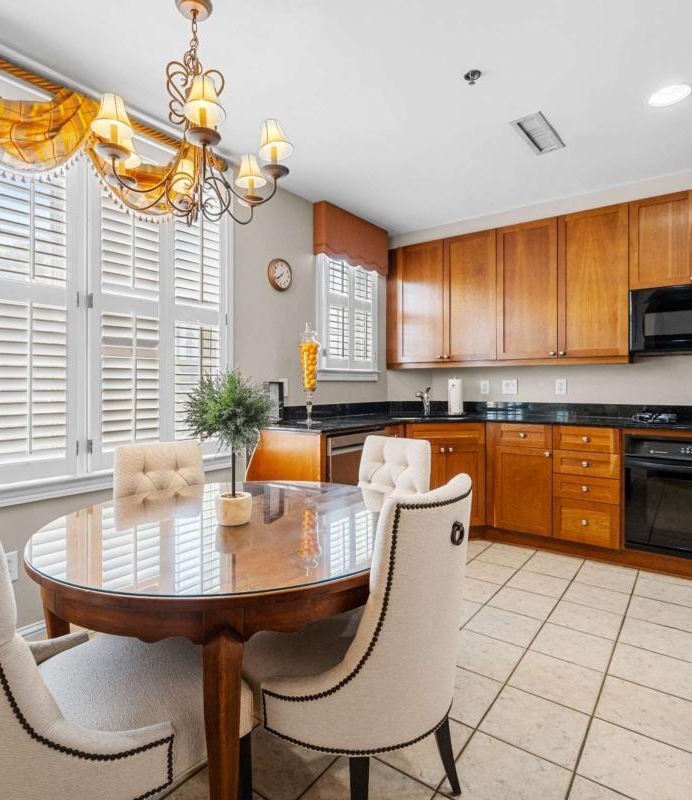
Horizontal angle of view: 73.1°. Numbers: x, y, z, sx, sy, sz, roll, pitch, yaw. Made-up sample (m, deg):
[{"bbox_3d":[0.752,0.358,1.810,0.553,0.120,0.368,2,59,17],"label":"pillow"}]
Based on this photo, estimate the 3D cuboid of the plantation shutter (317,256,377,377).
[{"bbox_3d":[0.043,-0.791,3.895,0.050,1.117,0.796,1,1,37],"label":"plantation shutter"}]

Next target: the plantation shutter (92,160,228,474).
[{"bbox_3d":[-0.959,-0.489,2.524,0.060,1.648,0.815,1,1,37],"label":"plantation shutter"}]

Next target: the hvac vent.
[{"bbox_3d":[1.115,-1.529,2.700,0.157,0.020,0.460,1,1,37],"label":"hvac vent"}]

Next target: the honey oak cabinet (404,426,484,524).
[{"bbox_3d":[0.703,0.567,3.764,0.610,0.774,0.620,0,1,-8],"label":"honey oak cabinet"}]

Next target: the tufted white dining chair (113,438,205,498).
[{"bbox_3d":[-0.639,0.654,1.860,0.530,0.930,0.640,-1,2,-42],"label":"tufted white dining chair"}]

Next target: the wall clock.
[{"bbox_3d":[-0.453,-0.857,3.216,0.045,0.222,0.222,1,1,37],"label":"wall clock"}]

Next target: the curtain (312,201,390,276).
[{"bbox_3d":[0.064,-1.287,3.847,0.125,0.404,0.878,1,1,37],"label":"curtain"}]

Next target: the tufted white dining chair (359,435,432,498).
[{"bbox_3d":[0.094,0.649,2.053,0.530,0.930,0.640,1,1,38],"label":"tufted white dining chair"}]

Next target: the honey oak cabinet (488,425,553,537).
[{"bbox_3d":[1.418,0.559,3.584,0.456,0.767,0.580,1,1,37],"label":"honey oak cabinet"}]

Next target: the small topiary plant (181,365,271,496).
[{"bbox_3d":[-0.375,0.121,1.480,0.280,0.440,0.280,0,1,0],"label":"small topiary plant"}]

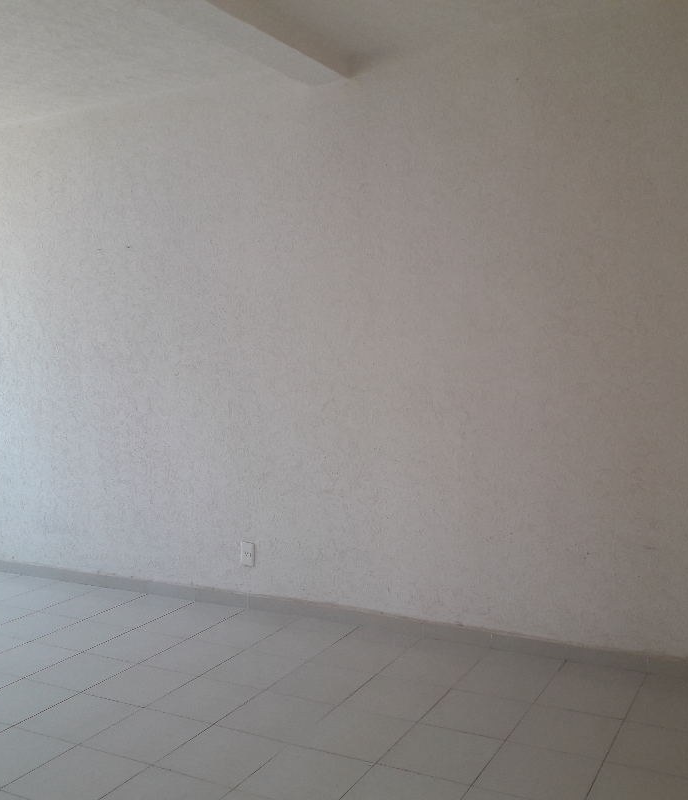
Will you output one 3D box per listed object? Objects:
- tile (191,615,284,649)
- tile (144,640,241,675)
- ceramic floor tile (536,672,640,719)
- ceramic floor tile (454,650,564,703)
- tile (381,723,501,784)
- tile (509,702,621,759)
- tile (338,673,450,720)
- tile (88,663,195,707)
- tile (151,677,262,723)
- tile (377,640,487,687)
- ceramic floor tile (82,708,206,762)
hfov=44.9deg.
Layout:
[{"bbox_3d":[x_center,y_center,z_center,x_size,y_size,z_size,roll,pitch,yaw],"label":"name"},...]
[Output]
[{"bbox_3d":[-0.469,1.031,3.665,0.300,0.010,0.300,1,4,28],"label":"tile"},{"bbox_3d":[-0.645,1.097,3.533,0.313,0.010,0.313,1,4,28],"label":"tile"},{"bbox_3d":[0.894,1.089,3.057,0.313,0.010,0.313,1,4,28],"label":"ceramic floor tile"},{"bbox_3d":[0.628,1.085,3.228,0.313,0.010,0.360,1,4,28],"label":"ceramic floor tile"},{"bbox_3d":[0.305,1.087,2.560,0.302,0.009,0.302,1,4,28],"label":"tile"},{"bbox_3d":[0.744,1.109,2.779,0.314,0.010,0.314,1,4,28],"label":"tile"},{"bbox_3d":[0.182,1.065,2.973,0.302,0.009,0.302,1,4,28],"label":"tile"},{"bbox_3d":[-0.767,1.078,3.141,0.302,0.009,0.302,1,4,28],"label":"tile"},{"bbox_3d":[-0.513,1.118,3.096,0.314,0.010,0.314,1,4,28],"label":"tile"},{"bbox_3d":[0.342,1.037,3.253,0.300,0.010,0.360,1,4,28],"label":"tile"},{"bbox_3d":[-0.644,1.100,2.728,0.302,0.009,0.302,1,4,28],"label":"ceramic floor tile"}]

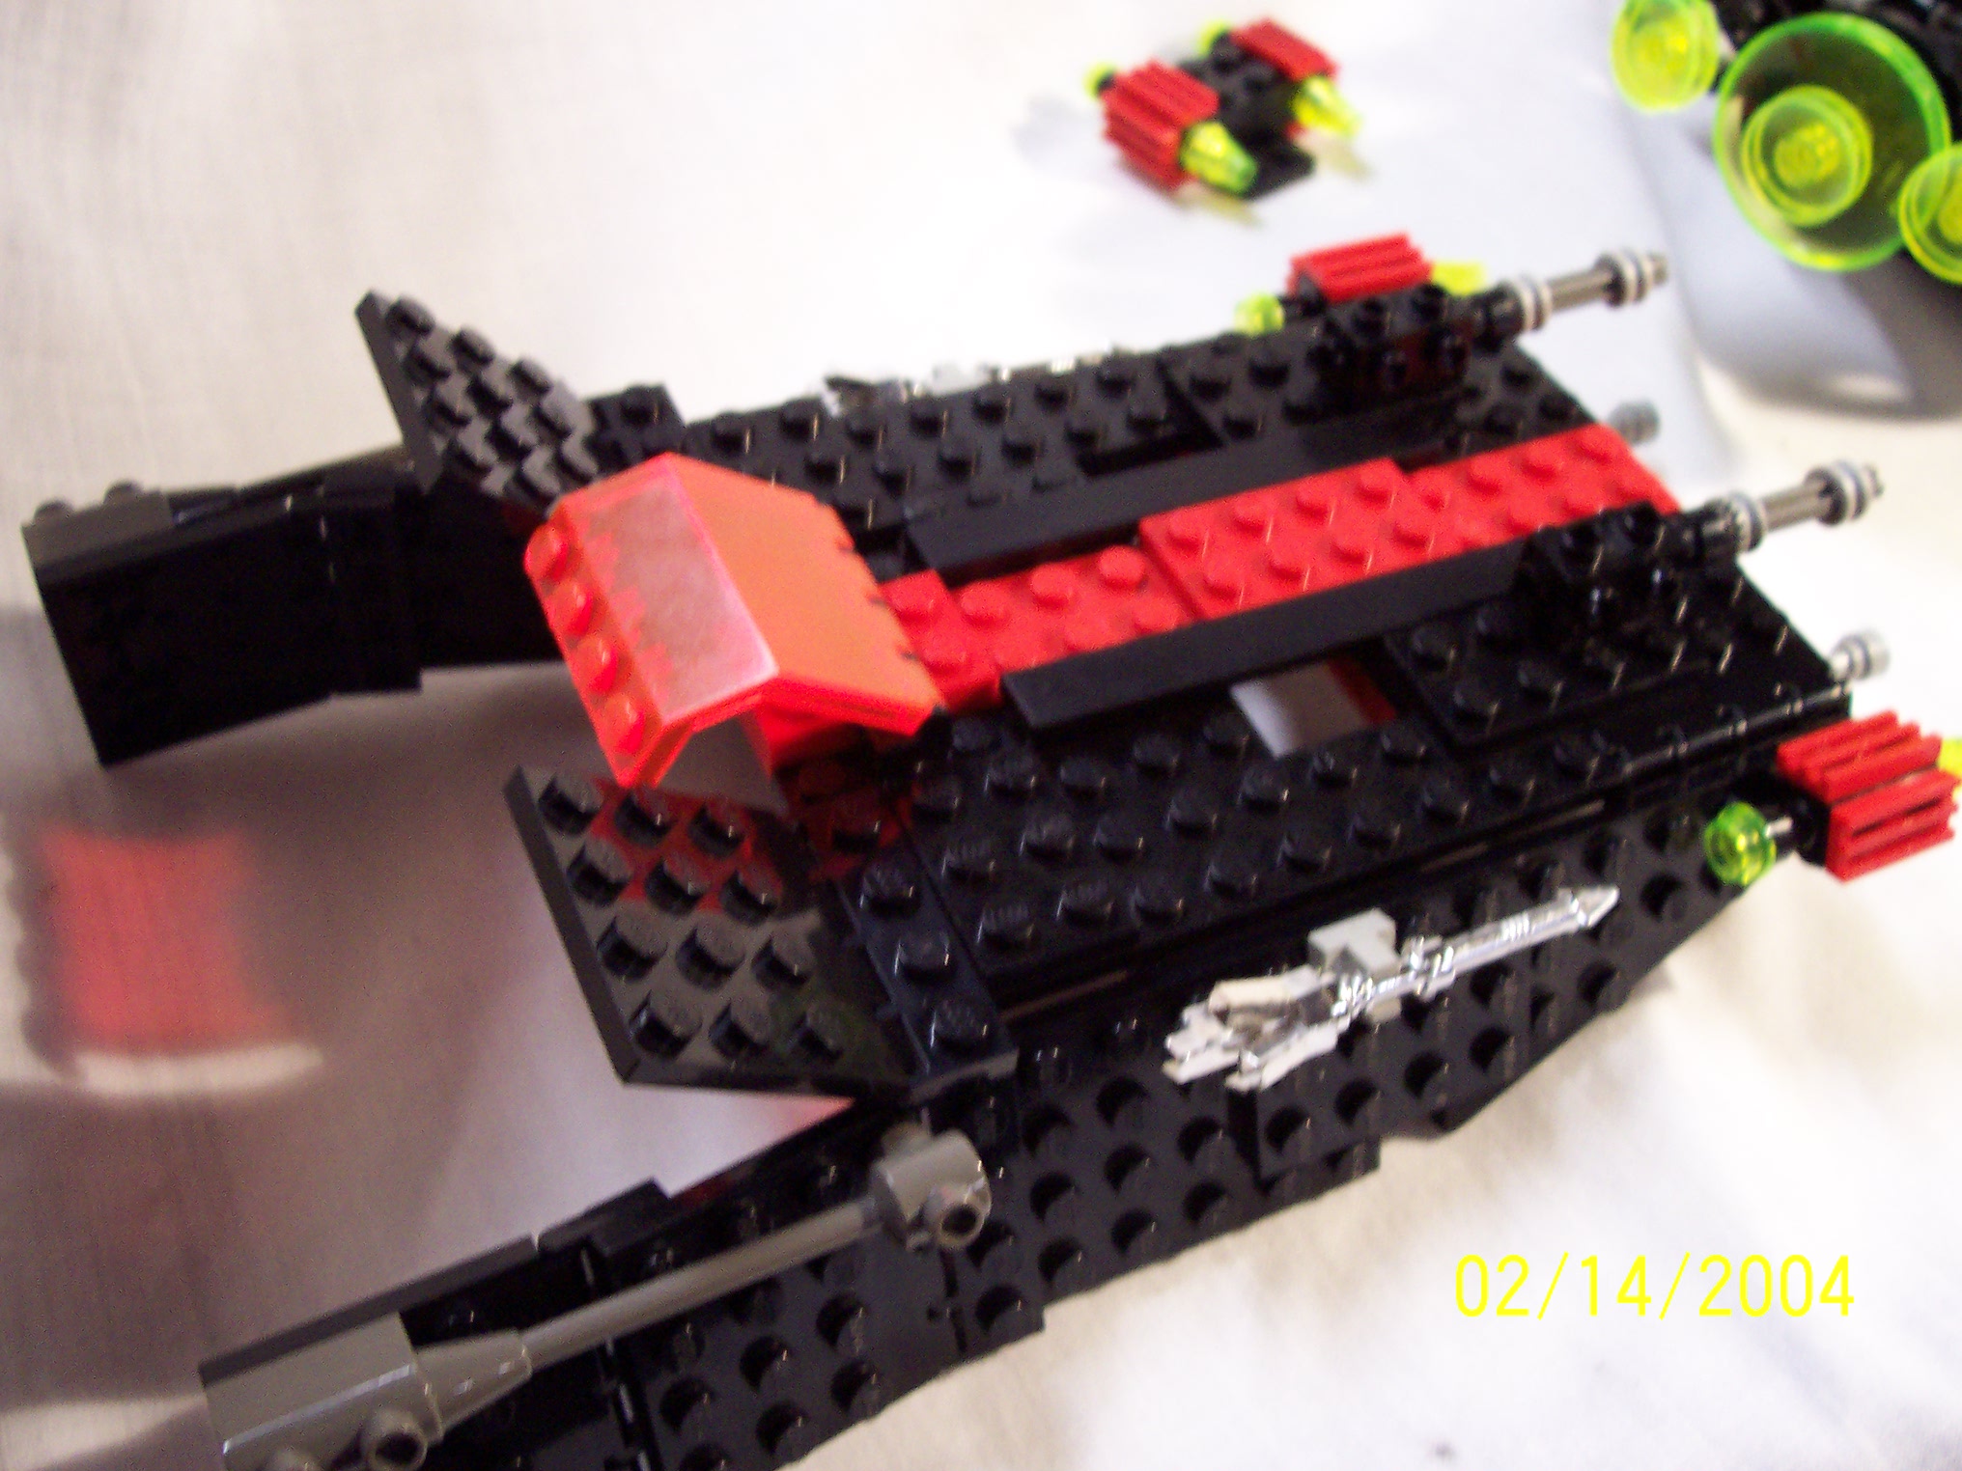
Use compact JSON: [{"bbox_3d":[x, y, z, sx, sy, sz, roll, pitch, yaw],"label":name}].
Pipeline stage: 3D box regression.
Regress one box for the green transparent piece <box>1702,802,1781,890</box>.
[{"bbox_3d":[0.076,0.011,0.211,0.004,0.008,0.008,-15,51,-20],"label":"green transparent piece"}]

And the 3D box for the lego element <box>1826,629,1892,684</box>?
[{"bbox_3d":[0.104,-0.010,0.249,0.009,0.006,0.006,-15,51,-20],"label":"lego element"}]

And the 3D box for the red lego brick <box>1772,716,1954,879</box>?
[{"bbox_3d":[0.091,0.006,0.217,0.016,0.013,0.013,-15,30,-20],"label":"red lego brick"}]

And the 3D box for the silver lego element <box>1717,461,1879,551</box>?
[{"bbox_3d":[0.088,-0.025,0.225,0.024,0.006,0.006,-15,51,-20],"label":"silver lego element"}]

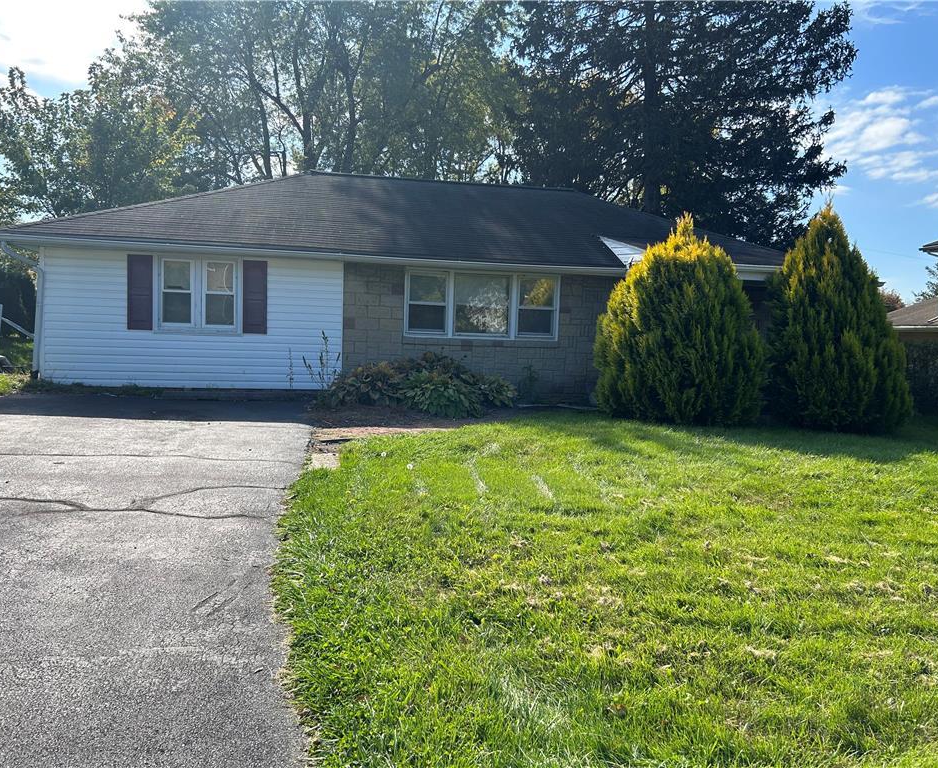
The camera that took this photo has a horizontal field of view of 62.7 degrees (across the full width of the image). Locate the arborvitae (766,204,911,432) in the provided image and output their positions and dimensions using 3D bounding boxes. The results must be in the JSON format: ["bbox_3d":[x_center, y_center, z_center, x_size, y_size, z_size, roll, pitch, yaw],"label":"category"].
[{"bbox_3d":[5.559,-0.991,11.564,2.250,3.355,2.250,1,4,-13],"label":"arborvitae"}]

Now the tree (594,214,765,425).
[{"bbox_3d":[3.053,-0.936,11.066,2.400,2.975,2.400,1,4,-13],"label":"tree"}]

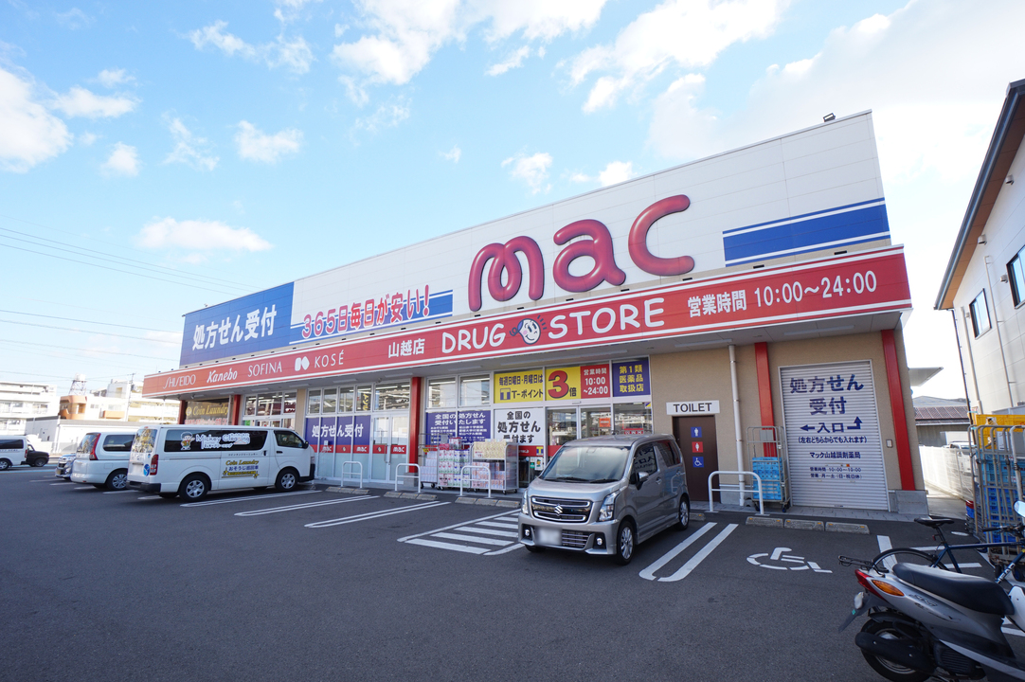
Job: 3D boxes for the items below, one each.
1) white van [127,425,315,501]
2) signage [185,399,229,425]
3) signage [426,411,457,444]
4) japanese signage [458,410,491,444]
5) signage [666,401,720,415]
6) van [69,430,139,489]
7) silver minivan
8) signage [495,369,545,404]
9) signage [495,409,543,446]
[{"bbox_3d":[-8.534,3.665,13.967,1.695,1.980,4.695,-9,-15,35],"label":"white van"},{"bbox_3d":[-16.144,3.757,23.991,4.625,1.432,0.050,-8,-14,30],"label":"signage"},{"bbox_3d":[-2.445,3.015,15.646,1.315,1.135,0.050,-8,-14,30],"label":"signage"},{"bbox_3d":[-1.264,2.864,14.945,1.322,1.115,0.050,-8,-14,30],"label":"japanese signage"},{"bbox_3d":[4.568,1.705,11.539,1.267,0.313,0.060,-8,-14,30],"label":"signage"},{"bbox_3d":[-12.782,4.338,16.721,1.695,1.850,4.680,-8,-15,32],"label":"van"},{"bbox_3d":[1.545,2.368,7.332,1.475,1.650,3.395,-9,-15,35],"label":"silver minivan"},{"bbox_3d":[0.189,1.463,14.346,1.789,0.957,0.050,-8,-14,30],"label":"signage"},{"bbox_3d":[0.192,2.673,14.083,1.758,1.115,0.050,-8,-14,30],"label":"signage"}]

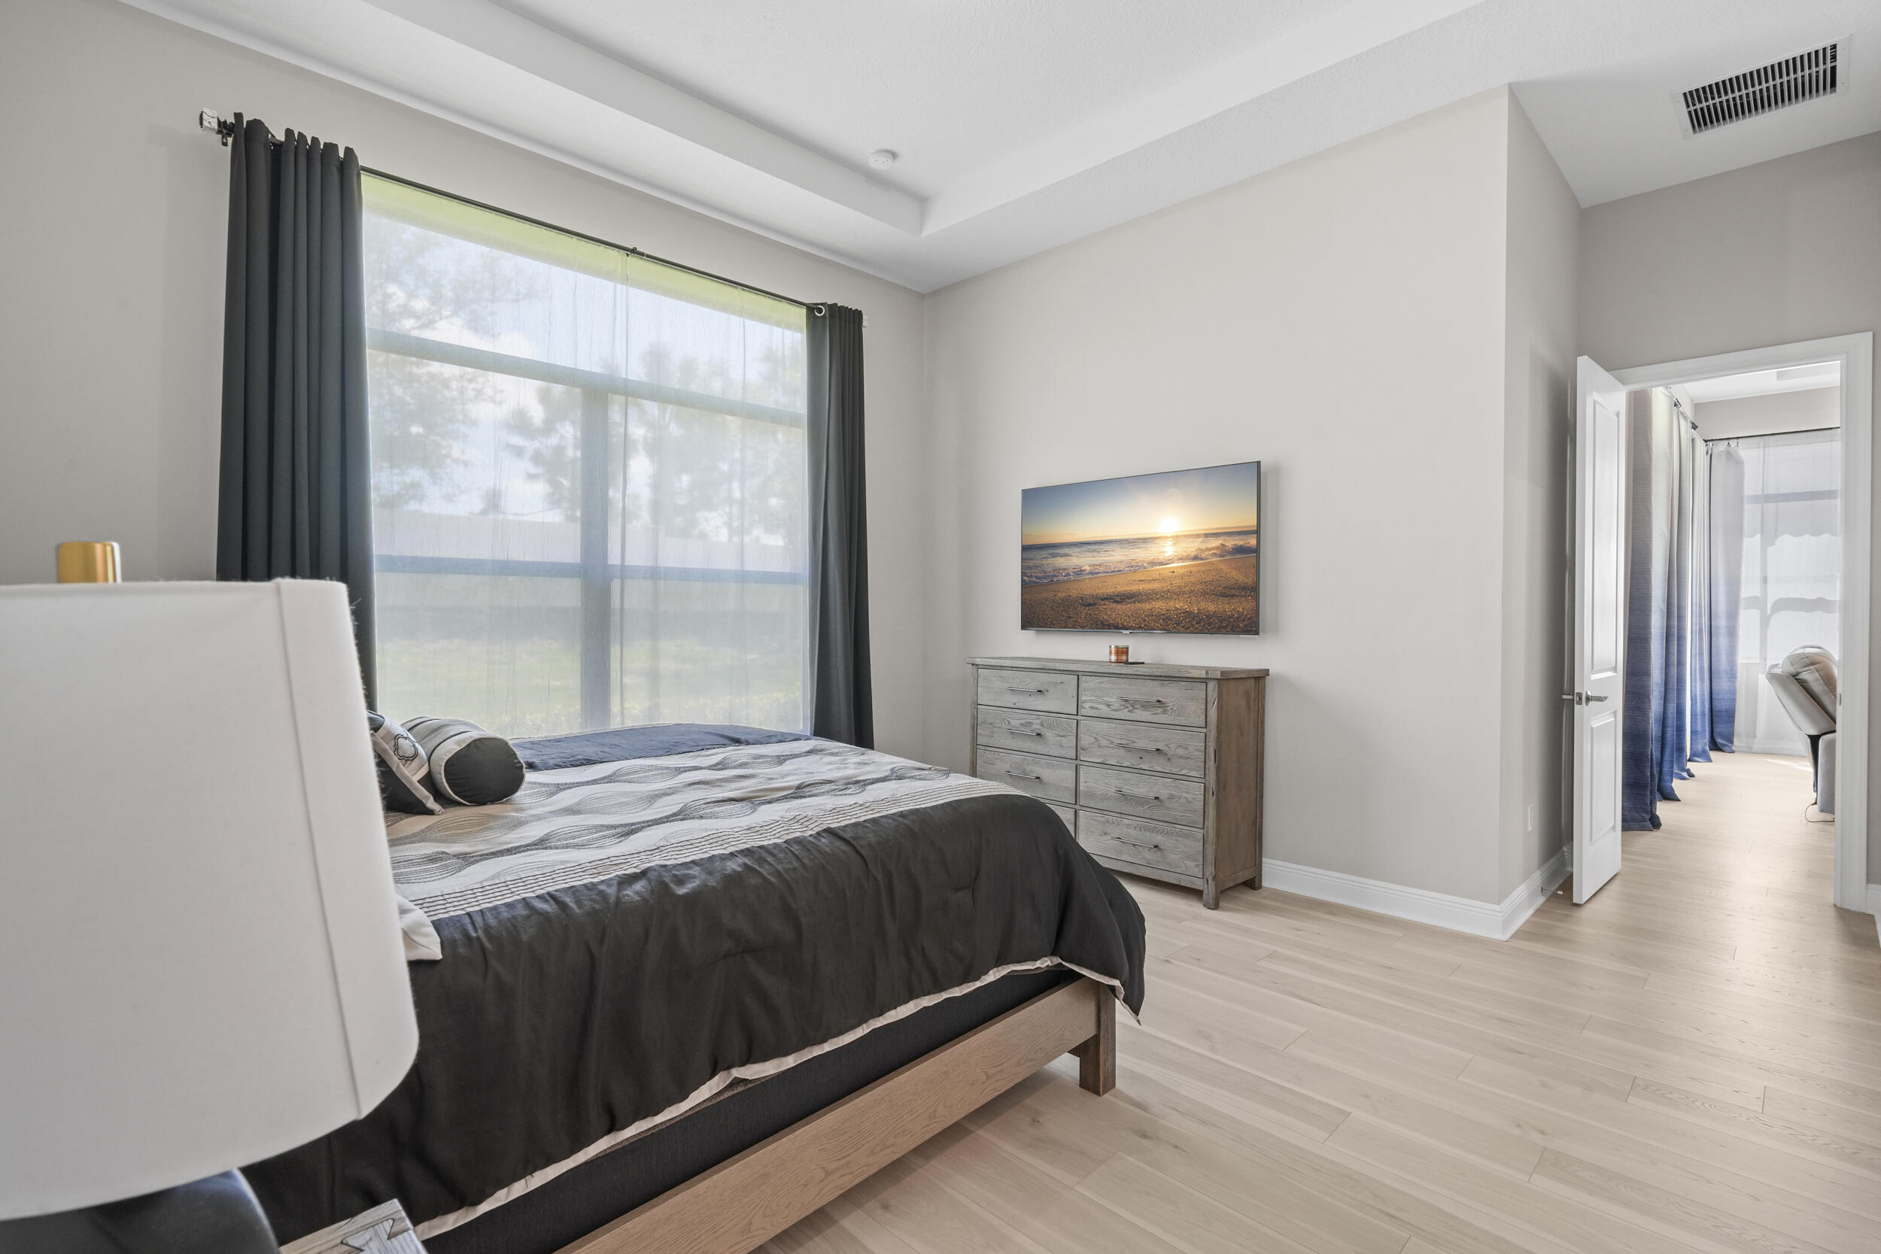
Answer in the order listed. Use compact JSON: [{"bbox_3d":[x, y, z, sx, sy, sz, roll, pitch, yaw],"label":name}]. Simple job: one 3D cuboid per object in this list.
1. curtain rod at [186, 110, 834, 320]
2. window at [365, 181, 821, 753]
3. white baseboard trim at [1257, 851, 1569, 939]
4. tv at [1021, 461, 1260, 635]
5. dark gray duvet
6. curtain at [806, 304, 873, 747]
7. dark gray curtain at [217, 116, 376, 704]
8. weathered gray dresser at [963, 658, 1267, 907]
[{"bbox_3d":[-1.521,-1.771,3.952,2.958,0.078,0.123,-1,1,-45],"label":"curtain rod"},{"bbox_3d":[-1.650,-0.591,4.085,2.425,2.522,0.123,-1,1,-45],"label":"window"},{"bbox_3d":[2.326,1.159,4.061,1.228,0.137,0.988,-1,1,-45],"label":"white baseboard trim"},{"bbox_3d":[1.001,-0.381,4.440,0.059,0.822,1.425,-1,1,-45],"label":"tv"},{"bbox_3d":[-0.905,0.746,2.324,2.015,0.630,2.151,-1,1,-45],"label":"dark gray duvet"},{"bbox_3d":[-0.587,-0.318,4.868,0.468,3.016,0.137,-1,1,-45],"label":"curtain"},{"bbox_3d":[-2.373,-0.271,3.102,0.455,2.983,0.137,-1,1,-45],"label":"dark gray curtain"},{"bbox_3d":[0.845,0.716,4.307,0.468,1.011,1.521,-1,1,-45],"label":"weathered gray dresser"}]

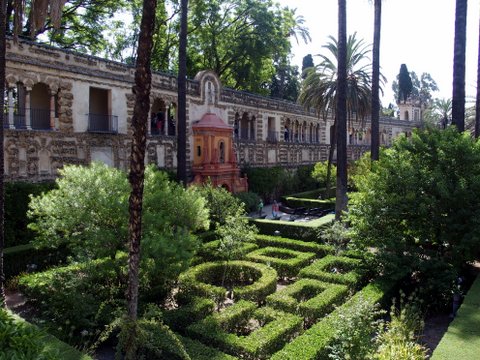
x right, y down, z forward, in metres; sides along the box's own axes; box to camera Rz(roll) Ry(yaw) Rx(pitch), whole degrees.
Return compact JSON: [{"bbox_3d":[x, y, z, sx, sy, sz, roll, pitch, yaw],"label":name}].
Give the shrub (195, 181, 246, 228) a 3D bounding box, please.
[{"bbox_3d":[-1.569,2.052,29.714,4.000,3.880,3.700,0,4,0],"label":"shrub"}]

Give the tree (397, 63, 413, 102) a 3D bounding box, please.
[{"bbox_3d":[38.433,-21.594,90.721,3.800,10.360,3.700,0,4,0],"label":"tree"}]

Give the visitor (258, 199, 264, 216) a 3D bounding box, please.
[{"bbox_3d":[2.045,2.631,37.272,0.420,1.680,0.500,3,5,41],"label":"visitor"}]

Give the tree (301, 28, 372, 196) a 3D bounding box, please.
[{"bbox_3d":[11.552,-6.835,44.633,9.600,19.540,9.400,0,4,0],"label":"tree"}]

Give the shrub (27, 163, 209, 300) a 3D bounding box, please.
[{"bbox_3d":[-6.146,1.938,19.481,8.500,5.530,7.200,-1,4,-17],"label":"shrub"}]

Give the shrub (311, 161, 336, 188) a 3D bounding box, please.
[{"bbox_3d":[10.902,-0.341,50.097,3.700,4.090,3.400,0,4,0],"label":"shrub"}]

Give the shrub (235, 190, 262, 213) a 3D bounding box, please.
[{"bbox_3d":[0.844,2.234,38.548,2.800,2.290,2.600,0,4,0],"label":"shrub"}]

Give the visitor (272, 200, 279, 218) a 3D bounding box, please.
[{"bbox_3d":[3.390,2.676,36.774,0.520,1.660,0.420,-1,4,-17],"label":"visitor"}]

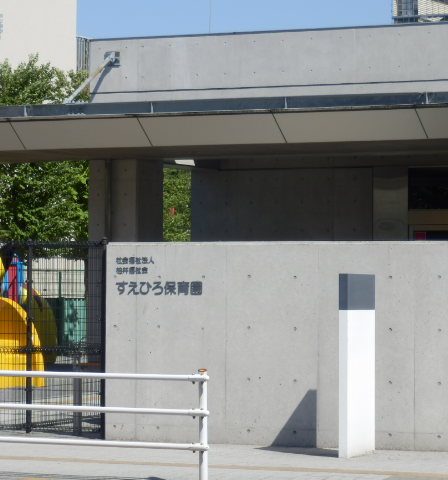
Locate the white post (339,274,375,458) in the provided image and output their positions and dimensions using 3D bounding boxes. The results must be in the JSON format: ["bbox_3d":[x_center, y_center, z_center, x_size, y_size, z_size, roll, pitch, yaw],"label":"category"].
[{"bbox_3d":[1.104,1.027,23.210,0.085,1.500,0.500,0,-1,29],"label":"white post"}]

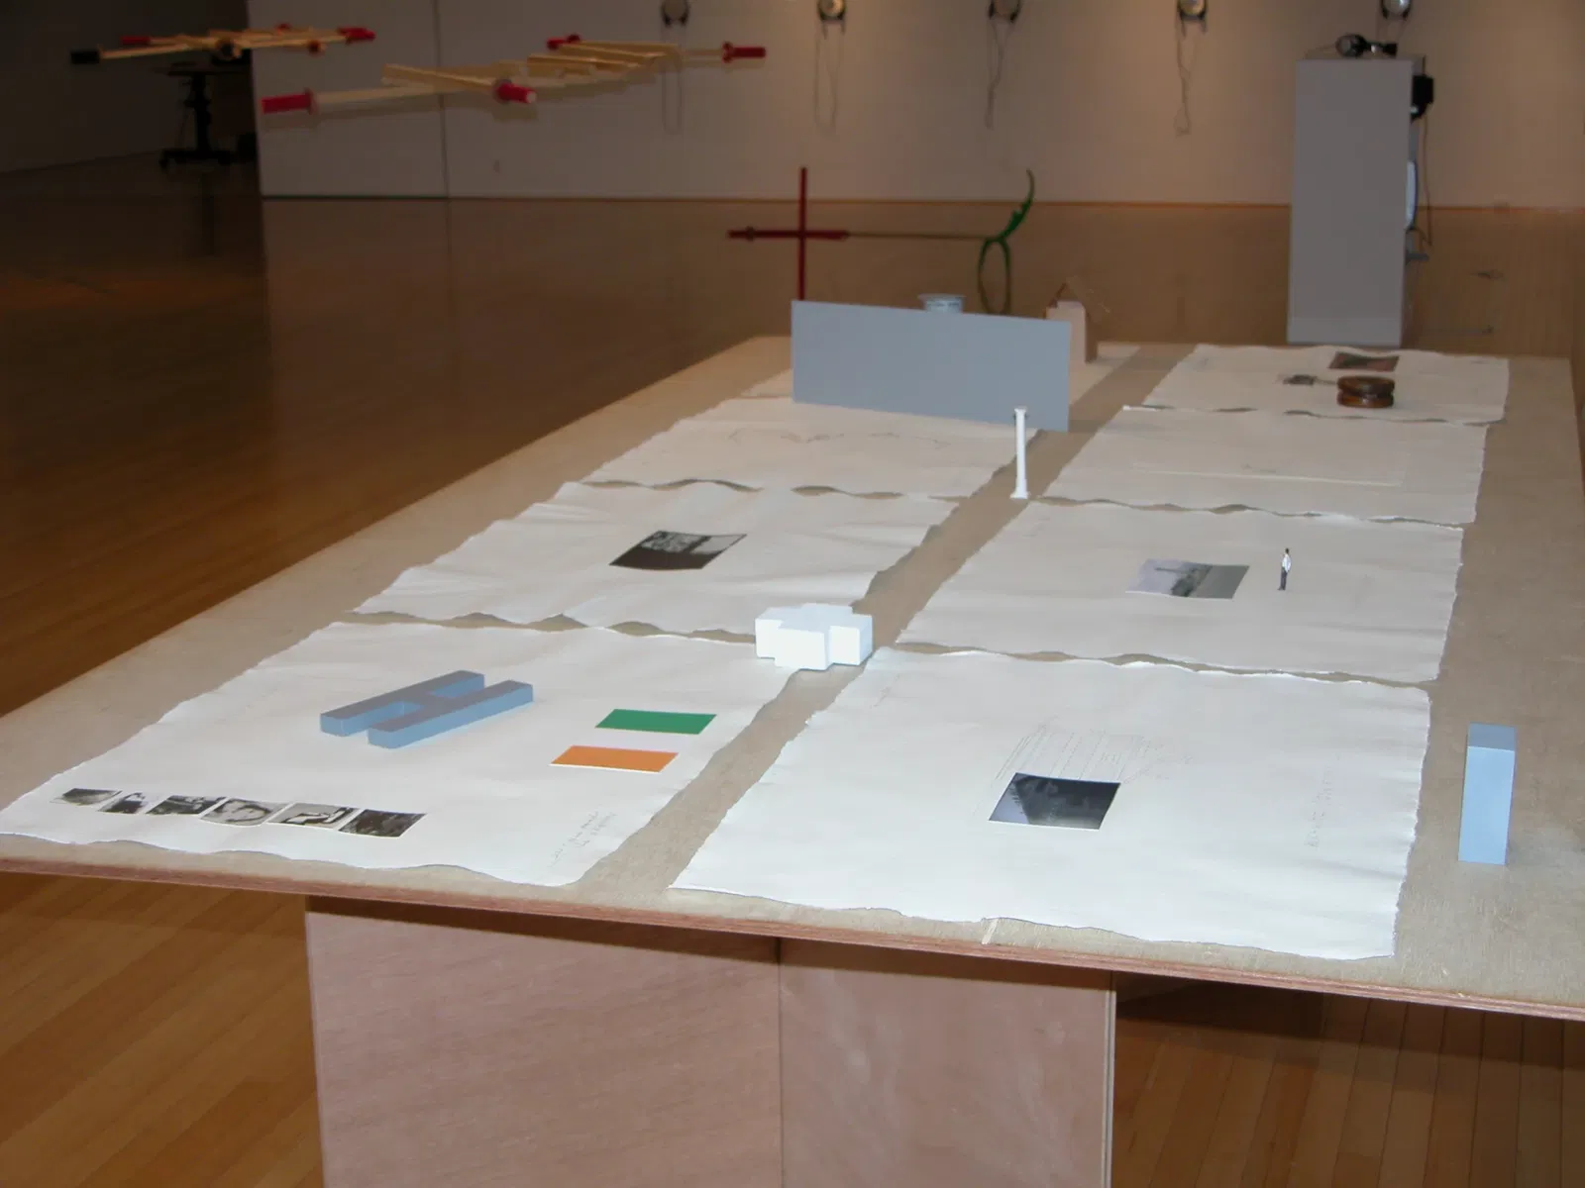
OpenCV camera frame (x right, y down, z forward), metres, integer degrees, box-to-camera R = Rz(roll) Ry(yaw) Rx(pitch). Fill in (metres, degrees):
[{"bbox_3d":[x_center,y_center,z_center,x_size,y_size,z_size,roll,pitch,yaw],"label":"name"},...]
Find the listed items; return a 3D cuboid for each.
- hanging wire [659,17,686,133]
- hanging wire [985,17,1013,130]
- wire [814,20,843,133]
[{"bbox_3d":[-0.754,-3.260,16.667,0.163,0.718,0.040,2,14,11],"label":"hanging wire"},{"bbox_3d":[1.267,-3.195,16.276,0.170,0.678,0.040,2,14,11],"label":"hanging wire"},{"bbox_3d":[0.219,-3.216,16.482,0.182,0.680,0.040,2,14,11],"label":"wire"}]

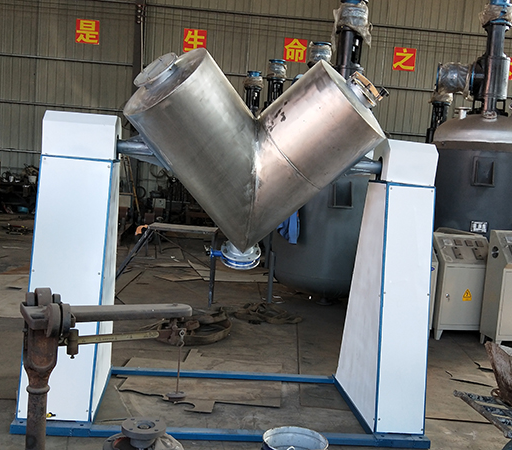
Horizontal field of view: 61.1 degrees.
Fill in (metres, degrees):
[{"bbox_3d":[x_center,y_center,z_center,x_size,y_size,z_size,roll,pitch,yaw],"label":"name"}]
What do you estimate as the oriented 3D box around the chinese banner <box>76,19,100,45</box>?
[{"bbox_3d":[-4.353,-5.003,11.239,0.605,0.605,0.020,4,5,-2],"label":"chinese banner"}]

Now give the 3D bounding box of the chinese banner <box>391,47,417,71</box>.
[{"bbox_3d":[3.971,-4.412,11.557,0.605,0.605,0.020,4,5,-2],"label":"chinese banner"}]

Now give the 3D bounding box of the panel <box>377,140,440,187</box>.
[{"bbox_3d":[0.767,-0.311,2.259,0.255,0.220,0.257,4,5,-7],"label":"panel"}]

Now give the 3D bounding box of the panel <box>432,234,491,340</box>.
[{"bbox_3d":[1.798,0.545,3.925,0.525,0.895,0.445,4,5,-9],"label":"panel"}]

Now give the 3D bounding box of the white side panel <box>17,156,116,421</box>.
[{"bbox_3d":[-0.917,0.276,2.208,0.322,1.209,0.550,4,5,-8],"label":"white side panel"}]

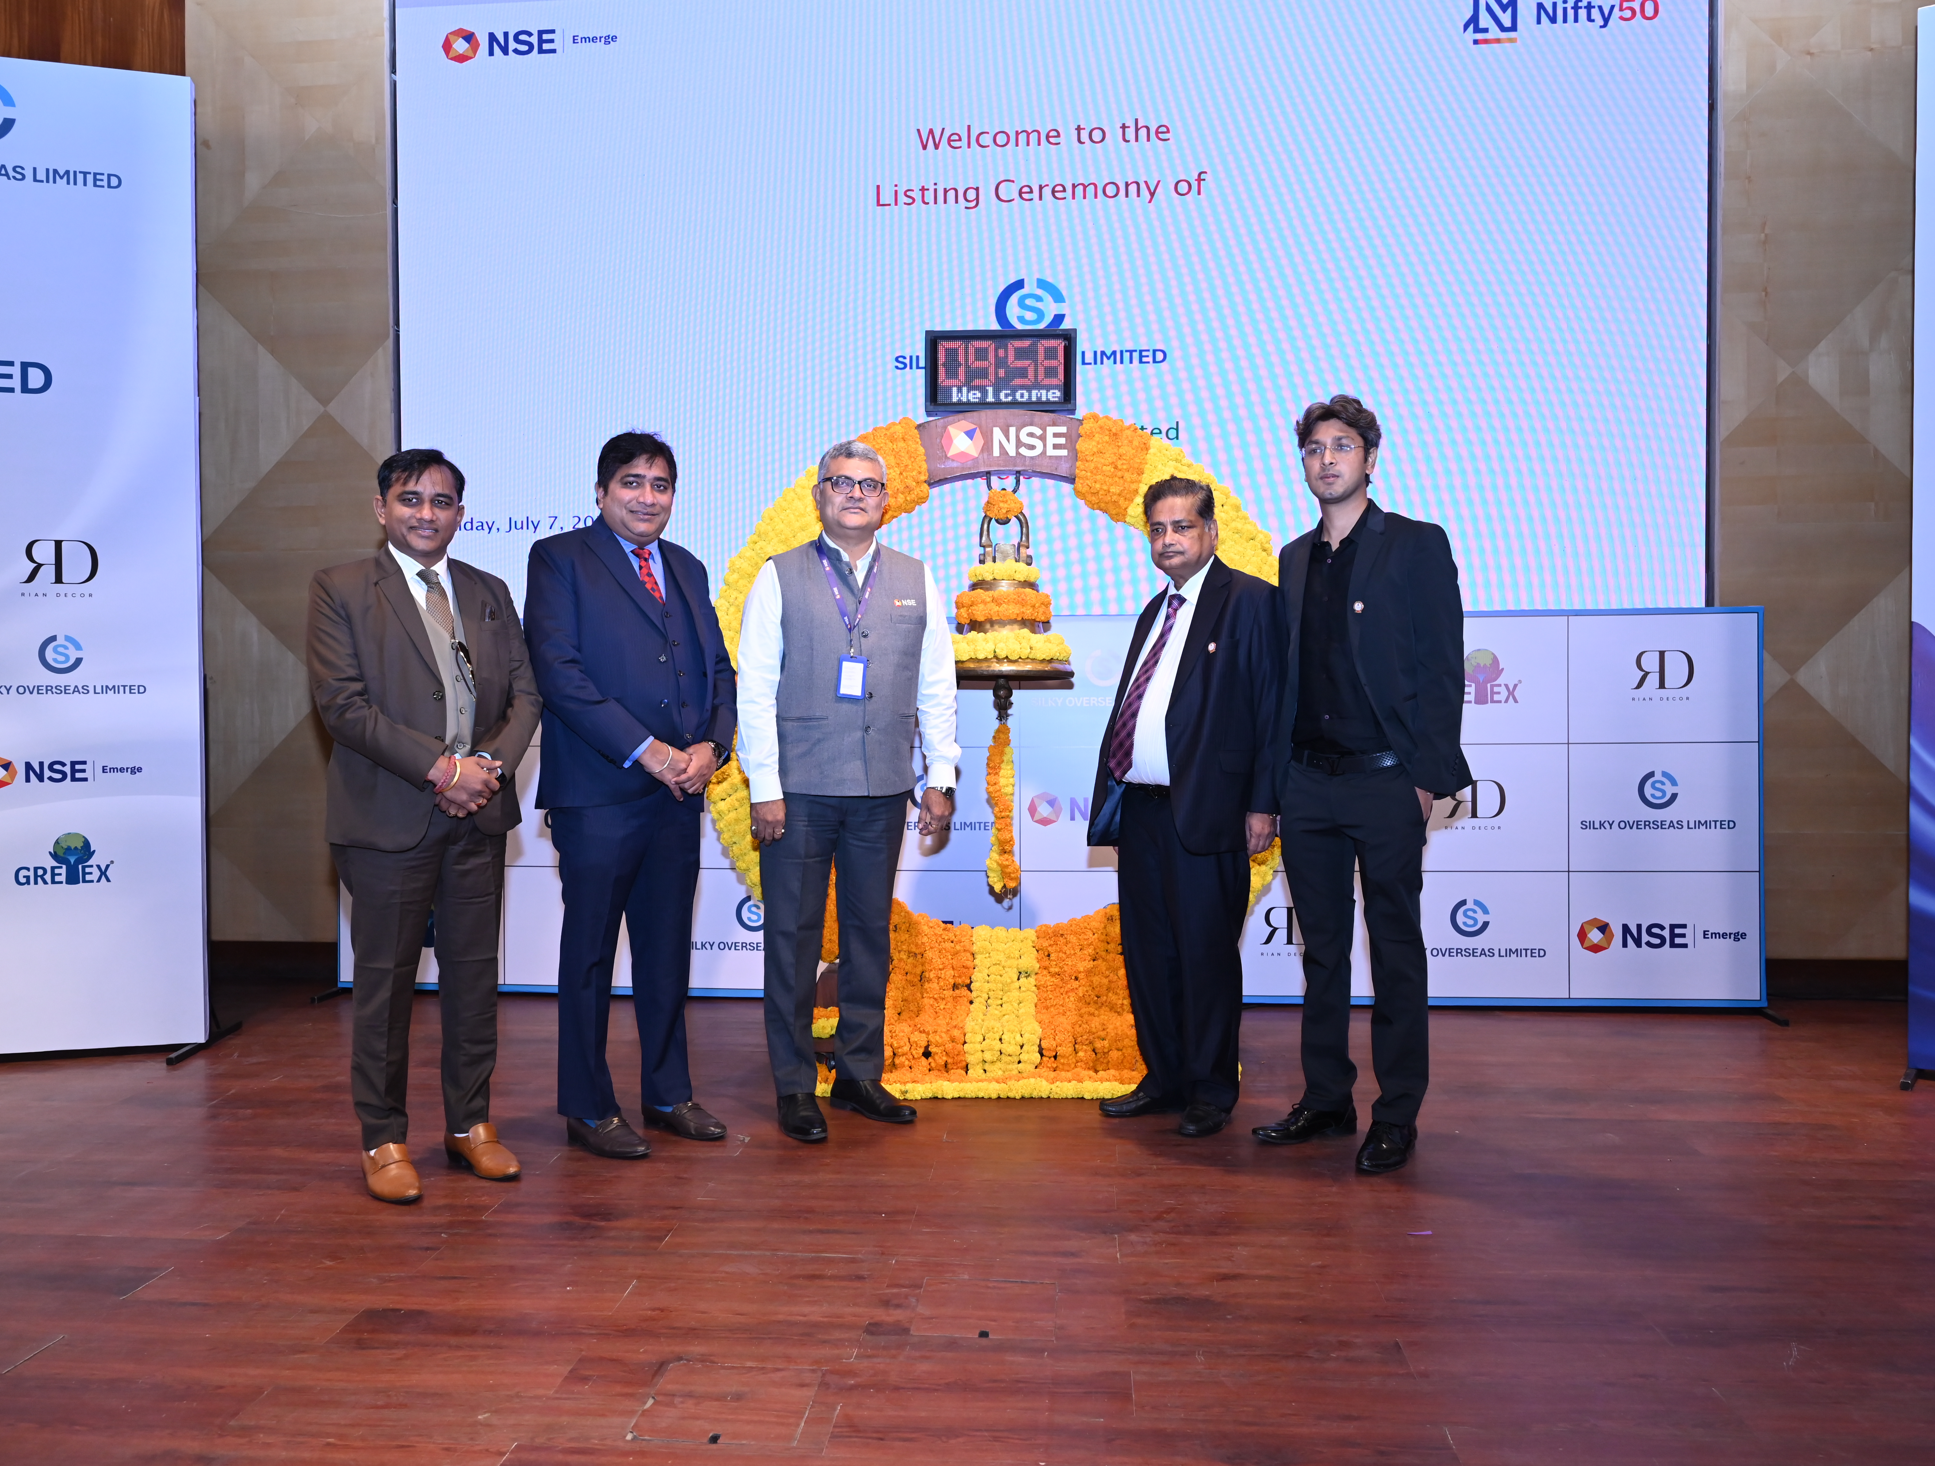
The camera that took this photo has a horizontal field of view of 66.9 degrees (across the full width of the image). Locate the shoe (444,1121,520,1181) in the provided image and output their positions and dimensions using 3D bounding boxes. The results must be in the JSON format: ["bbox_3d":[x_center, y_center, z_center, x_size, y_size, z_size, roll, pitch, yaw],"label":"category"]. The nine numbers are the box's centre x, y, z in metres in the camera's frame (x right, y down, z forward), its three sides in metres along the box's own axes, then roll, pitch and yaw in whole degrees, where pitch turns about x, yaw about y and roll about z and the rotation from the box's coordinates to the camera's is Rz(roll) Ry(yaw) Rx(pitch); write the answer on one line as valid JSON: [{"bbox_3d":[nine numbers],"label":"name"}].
[{"bbox_3d":[-1.131,0.961,3.416,0.280,0.110,0.102,1,2,42],"label":"shoe"}]

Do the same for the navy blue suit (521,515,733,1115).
[{"bbox_3d":[-0.819,0.221,3.574,0.520,1.456,0.390,-2,2,-40],"label":"navy blue suit"}]

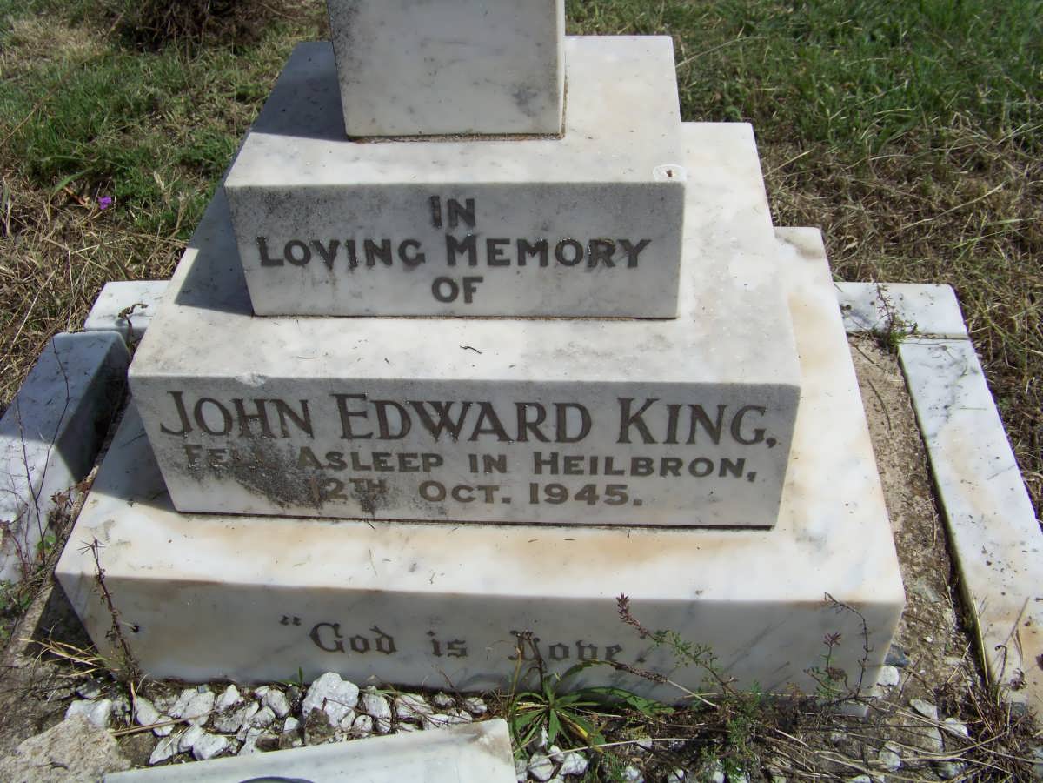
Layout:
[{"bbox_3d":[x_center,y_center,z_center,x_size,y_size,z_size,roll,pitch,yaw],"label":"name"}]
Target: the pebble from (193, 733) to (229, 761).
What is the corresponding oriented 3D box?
[{"bbox_3d":[-0.269,0.306,0.940,0.029,0.019,0.022,-21,45,-18],"label":"pebble"}]

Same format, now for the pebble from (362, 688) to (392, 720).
[{"bbox_3d":[-0.141,0.307,1.066,0.029,0.022,0.035,1,43,5],"label":"pebble"}]

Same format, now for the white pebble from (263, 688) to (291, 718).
[{"bbox_3d":[-0.242,0.308,1.072,0.026,0.020,0.034,1,43,5],"label":"white pebble"}]

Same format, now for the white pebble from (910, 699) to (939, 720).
[{"bbox_3d":[0.348,0.274,0.938,0.025,0.014,0.015,18,46,22],"label":"white pebble"}]

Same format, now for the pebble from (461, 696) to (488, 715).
[{"bbox_3d":[-0.041,0.278,0.959,0.021,0.015,0.015,-7,42,-4],"label":"pebble"}]

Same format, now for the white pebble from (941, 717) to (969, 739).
[{"bbox_3d":[0.411,0.318,1.028,0.026,0.017,0.020,1,43,5],"label":"white pebble"}]

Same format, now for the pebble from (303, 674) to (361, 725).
[{"bbox_3d":[-0.187,0.301,1.063,0.054,0.038,0.056,1,43,5],"label":"pebble"}]

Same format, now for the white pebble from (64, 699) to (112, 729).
[{"bbox_3d":[-0.385,0.288,0.966,0.041,0.024,0.028,-3,42,0],"label":"white pebble"}]

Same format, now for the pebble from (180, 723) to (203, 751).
[{"bbox_3d":[-0.288,0.303,0.946,0.016,0.017,0.026,15,45,19],"label":"pebble"}]

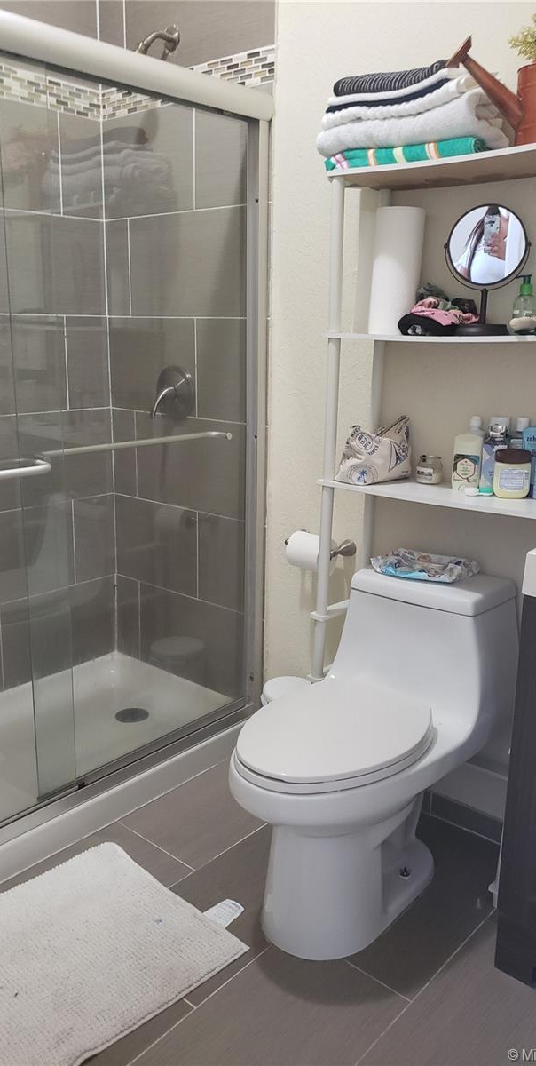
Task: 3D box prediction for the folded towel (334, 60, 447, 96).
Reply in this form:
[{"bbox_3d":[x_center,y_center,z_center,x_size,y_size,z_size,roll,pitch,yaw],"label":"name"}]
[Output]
[{"bbox_3d":[0.303,-0.942,1.664,0.285,0.058,0.175,13,19,40],"label":"folded towel"}]

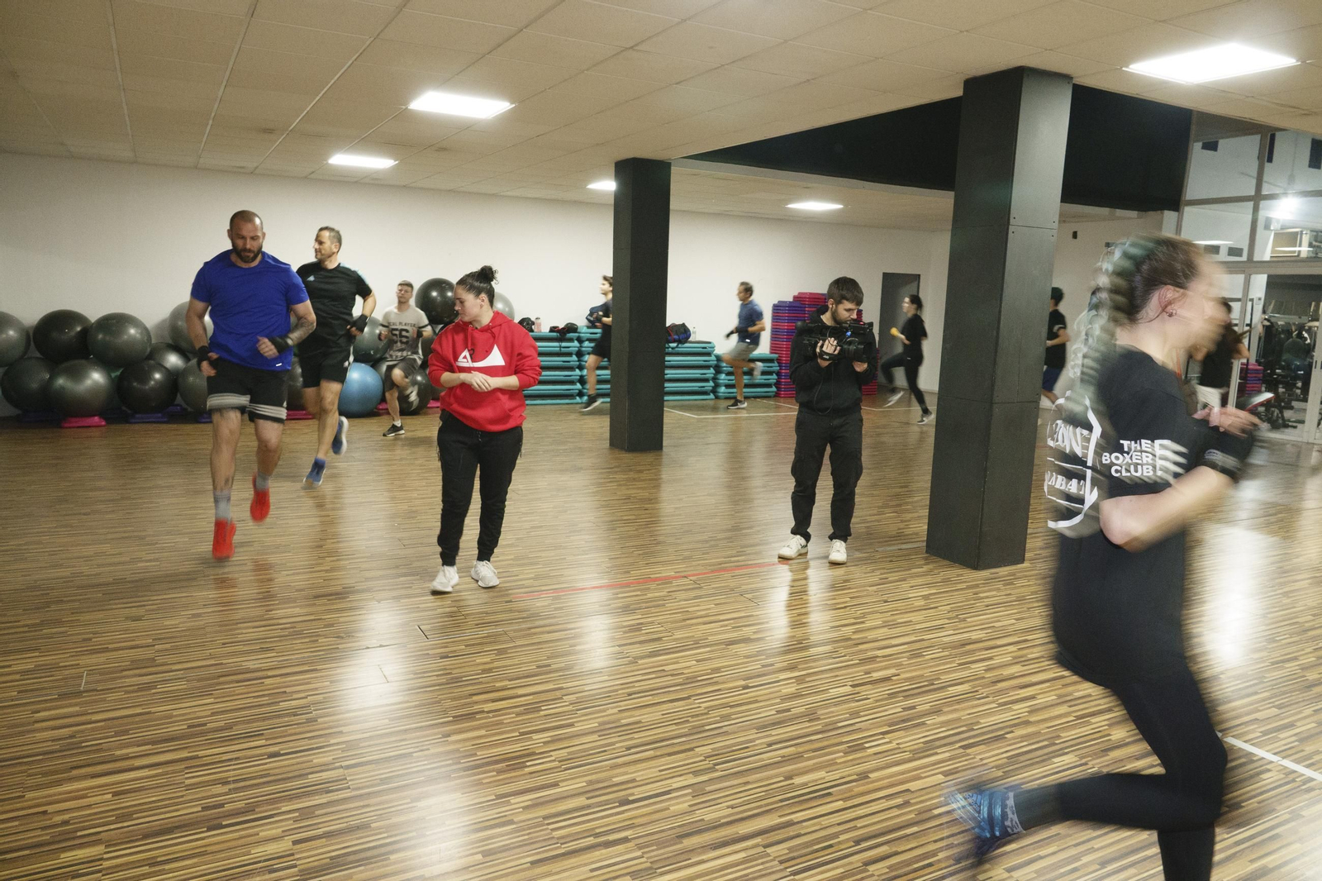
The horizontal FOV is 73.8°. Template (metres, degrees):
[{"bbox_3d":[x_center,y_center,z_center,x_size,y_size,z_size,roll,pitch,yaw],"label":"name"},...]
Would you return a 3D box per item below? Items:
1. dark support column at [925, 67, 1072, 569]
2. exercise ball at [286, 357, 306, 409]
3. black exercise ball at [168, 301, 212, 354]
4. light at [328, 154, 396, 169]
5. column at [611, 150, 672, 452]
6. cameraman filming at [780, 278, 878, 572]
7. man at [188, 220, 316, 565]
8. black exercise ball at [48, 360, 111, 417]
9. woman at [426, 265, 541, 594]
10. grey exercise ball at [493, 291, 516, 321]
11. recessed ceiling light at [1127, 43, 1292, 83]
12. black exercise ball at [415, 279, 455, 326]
[{"bbox_3d":[2.024,-0.671,5.331,0.413,2.863,0.413,-4,11,-29],"label":"dark support column"},{"bbox_3d":[-4.457,-0.680,10.560,0.610,0.610,0.610,-4,11,-29],"label":"exercise ball"},{"bbox_3d":[-5.308,-1.292,10.141,0.624,0.624,0.624,-4,11,-29],"label":"black exercise ball"},{"bbox_3d":[-3.182,-2.991,9.427,0.600,0.050,0.600,-4,11,-29],"label":"light"},{"bbox_3d":[-0.223,-1.363,9.073,0.420,2.883,0.420,-4,11,-29],"label":"column"},{"bbox_3d":[1.027,-0.136,5.451,0.560,1.730,0.500,2,9,3],"label":"cameraman filming"},{"bbox_3d":[-2.333,-0.301,5.007,0.670,1.910,0.750,-3,10,-25],"label":"man"},{"bbox_3d":[-6.307,-0.568,9.568,0.610,0.610,0.610,-4,11,-29],"label":"black exercise ball"},{"bbox_3d":[-0.977,-0.062,4.748,0.580,1.700,0.420,1,10,-4],"label":"woman"},{"bbox_3d":[-2.284,-1.677,11.824,0.636,0.636,0.636,1,10,0],"label":"grey exercise ball"},{"bbox_3d":[2.946,-2.024,4.712,0.600,0.050,0.600,-4,11,-29],"label":"recessed ceiling light"},{"bbox_3d":[-2.870,-1.801,11.415,0.589,0.589,0.589,1,10,0],"label":"black exercise ball"}]

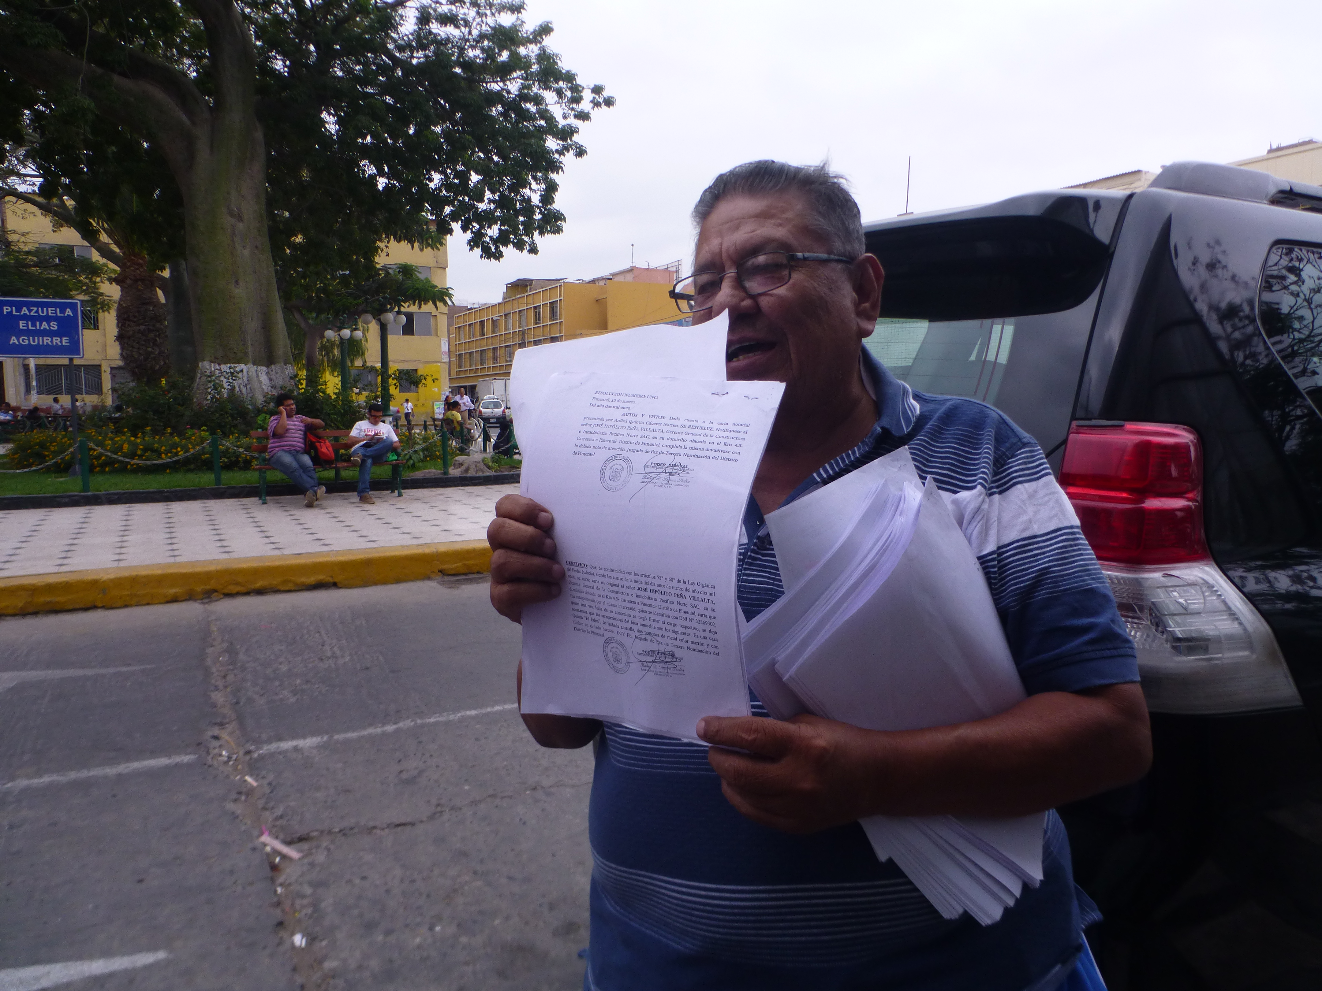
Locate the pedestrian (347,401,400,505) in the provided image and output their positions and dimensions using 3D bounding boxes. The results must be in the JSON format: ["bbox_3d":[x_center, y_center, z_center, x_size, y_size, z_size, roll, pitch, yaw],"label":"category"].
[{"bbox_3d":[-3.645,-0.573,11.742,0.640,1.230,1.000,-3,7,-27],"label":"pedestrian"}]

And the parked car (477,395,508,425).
[{"bbox_3d":[-9.990,-4.874,54.375,1.630,1.470,4.000,-1,6,-11],"label":"parked car"}]

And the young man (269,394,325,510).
[{"bbox_3d":[-4.442,-0.582,11.281,0.720,1.360,1.020,-3,7,-27],"label":"young man"}]

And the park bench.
[{"bbox_3d":[-4.261,-0.395,11.787,1.790,0.870,0.620,-3,7,-27],"label":"park bench"}]

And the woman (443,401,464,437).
[{"bbox_3d":[-5.053,-1.733,22.630,0.550,1.300,0.800,5,8,40],"label":"woman"}]

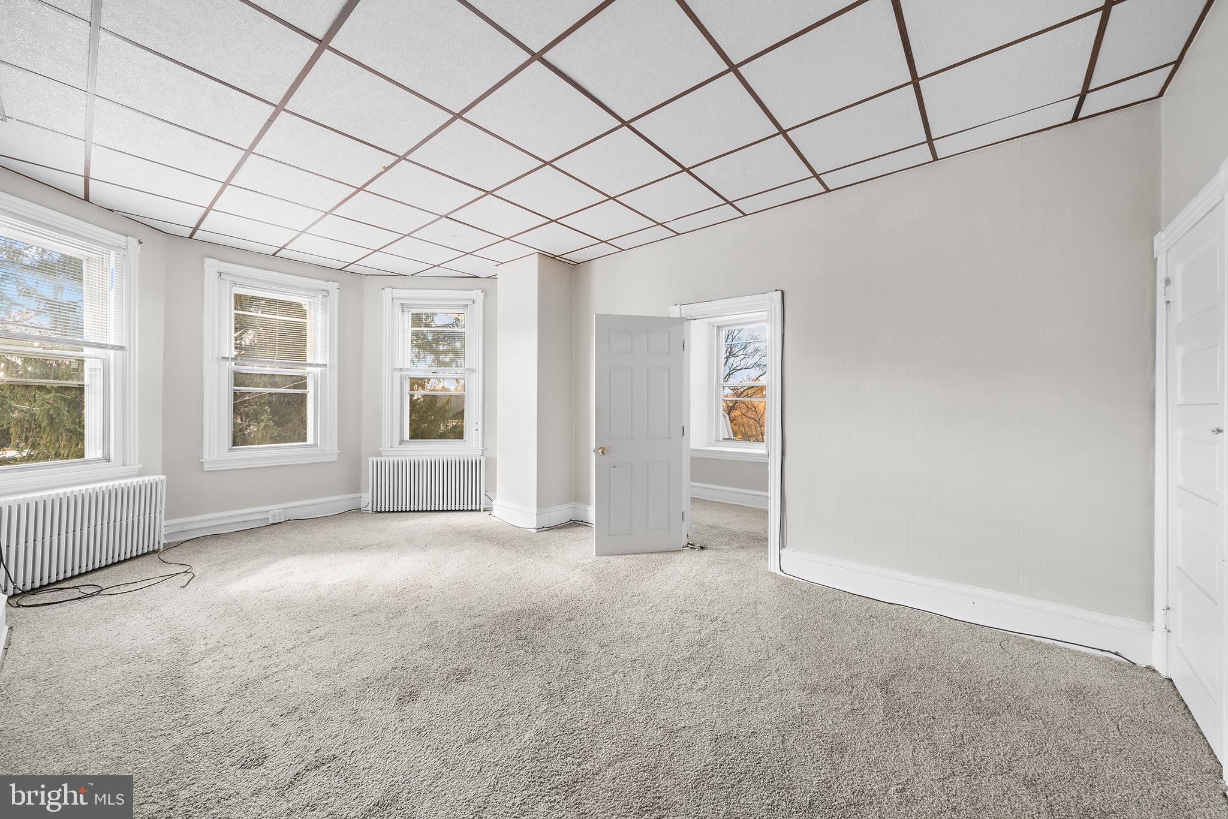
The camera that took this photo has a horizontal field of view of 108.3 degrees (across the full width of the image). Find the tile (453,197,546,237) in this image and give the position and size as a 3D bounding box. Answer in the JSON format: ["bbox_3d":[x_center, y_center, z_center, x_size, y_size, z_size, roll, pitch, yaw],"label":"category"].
[{"bbox_3d":[-0.915,-1.538,3.560,0.600,0.022,0.600,1,1,40],"label":"tile"}]

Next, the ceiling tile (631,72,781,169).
[{"bbox_3d":[0.492,-1.522,2.385,0.600,0.022,0.600,1,1,40],"label":"ceiling tile"}]

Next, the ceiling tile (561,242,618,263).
[{"bbox_3d":[-0.232,-1.561,4.413,0.600,0.020,0.293,1,1,40],"label":"ceiling tile"}]

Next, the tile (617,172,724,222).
[{"bbox_3d":[0.424,-1.537,3.246,0.600,0.022,0.600,1,1,40],"label":"tile"}]

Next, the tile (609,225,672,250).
[{"bbox_3d":[0.247,-1.554,4.008,0.600,0.020,0.299,1,1,40],"label":"tile"}]

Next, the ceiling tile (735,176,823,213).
[{"bbox_3d":[1.193,-1.550,3.219,0.595,0.020,0.280,0,1,39],"label":"ceiling tile"}]

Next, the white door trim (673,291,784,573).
[{"bbox_3d":[0.936,0.165,3.716,0.969,2.145,0.158,1,1,40],"label":"white door trim"}]

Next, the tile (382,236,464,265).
[{"bbox_3d":[-1.875,-1.555,4.373,0.597,0.020,0.597,0,1,39],"label":"tile"}]

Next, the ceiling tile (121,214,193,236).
[{"bbox_3d":[-3.791,-1.530,3.677,0.370,0.022,0.448,1,1,40],"label":"ceiling tile"}]

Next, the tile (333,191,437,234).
[{"bbox_3d":[-1.793,-1.543,3.503,0.597,0.020,0.597,0,1,39],"label":"tile"}]

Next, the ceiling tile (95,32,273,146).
[{"bbox_3d":[-2.088,-1.523,2.175,0.597,0.020,0.597,0,1,39],"label":"ceiling tile"}]

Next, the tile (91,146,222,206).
[{"bbox_3d":[-3.028,-1.530,2.945,0.597,0.020,0.597,0,1,39],"label":"tile"}]

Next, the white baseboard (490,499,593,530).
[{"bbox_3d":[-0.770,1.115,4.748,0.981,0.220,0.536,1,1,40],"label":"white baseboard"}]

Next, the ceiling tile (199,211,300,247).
[{"bbox_3d":[-3.128,-1.545,3.812,0.600,0.020,0.600,1,1,40],"label":"ceiling tile"}]

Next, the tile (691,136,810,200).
[{"bbox_3d":[0.896,-1.534,2.859,0.600,0.020,0.600,1,1,40],"label":"tile"}]

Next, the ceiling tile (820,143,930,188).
[{"bbox_3d":[1.664,-1.547,2.829,0.595,0.020,0.280,0,1,39],"label":"ceiling tile"}]

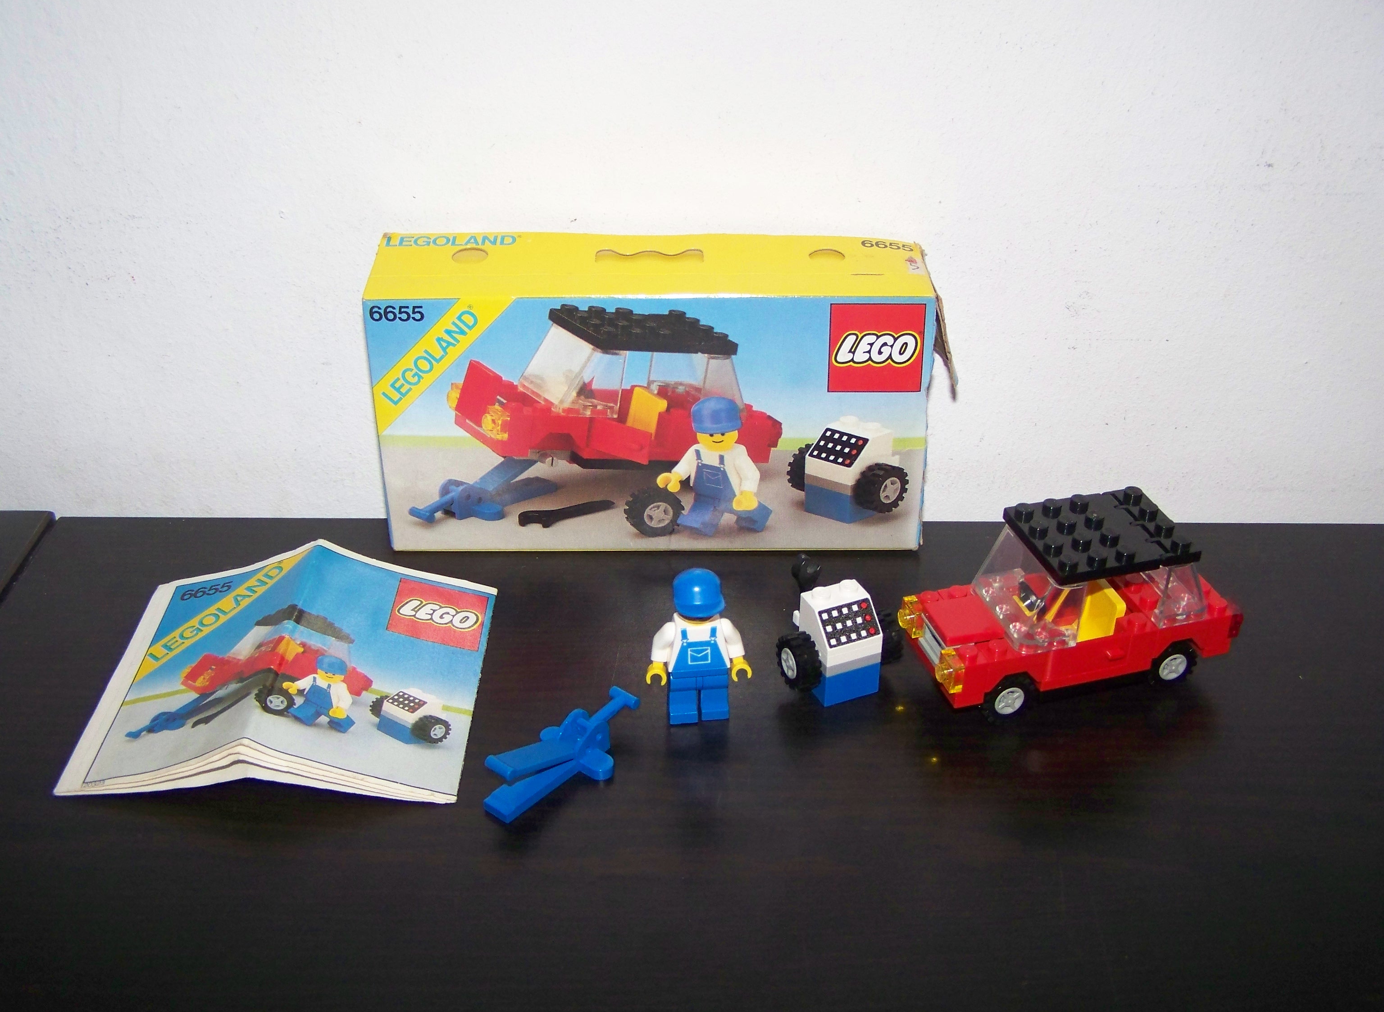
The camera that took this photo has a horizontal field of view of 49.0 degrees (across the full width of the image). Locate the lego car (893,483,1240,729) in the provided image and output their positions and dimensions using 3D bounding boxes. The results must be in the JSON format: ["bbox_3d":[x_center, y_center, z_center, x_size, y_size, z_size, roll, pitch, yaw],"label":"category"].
[{"bbox_3d":[0.101,0.024,0.401,0.085,0.043,0.037,-9,34,-14],"label":"lego car"}]

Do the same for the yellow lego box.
[{"bbox_3d":[-0.011,-0.033,0.450,0.156,0.083,0.042,0,33,-1],"label":"yellow lego box"}]

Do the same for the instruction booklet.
[{"bbox_3d":[-0.105,0.040,0.397,0.098,0.017,0.086,1,33,0],"label":"instruction booklet"}]

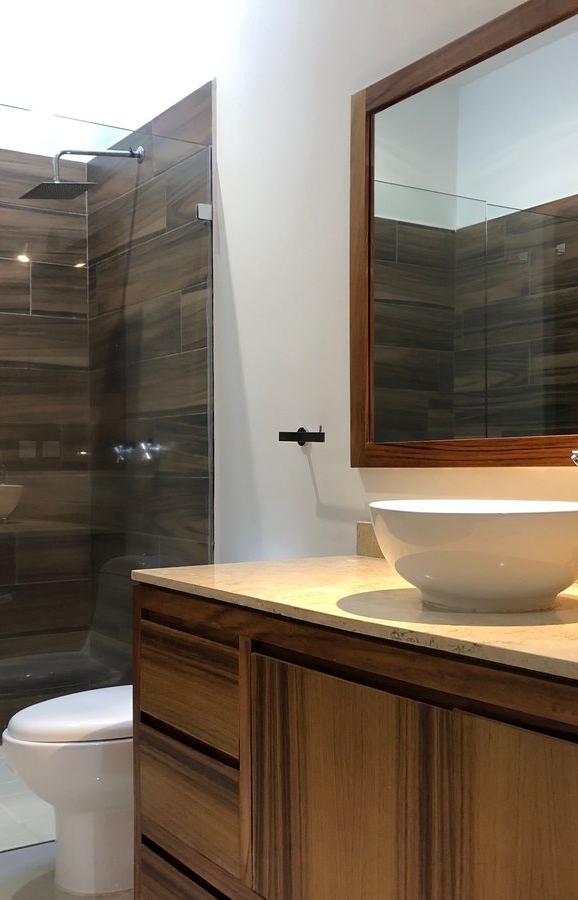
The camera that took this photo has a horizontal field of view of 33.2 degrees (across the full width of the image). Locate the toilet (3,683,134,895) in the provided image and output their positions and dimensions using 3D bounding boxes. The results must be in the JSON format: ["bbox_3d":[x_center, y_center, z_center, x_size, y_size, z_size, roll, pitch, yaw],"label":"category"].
[{"bbox_3d":[-0.364,0.697,2.481,0.726,0.730,0.382,0,-1,-34],"label":"toilet"}]

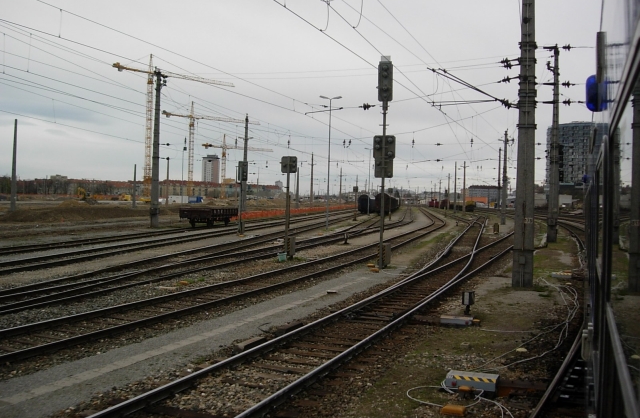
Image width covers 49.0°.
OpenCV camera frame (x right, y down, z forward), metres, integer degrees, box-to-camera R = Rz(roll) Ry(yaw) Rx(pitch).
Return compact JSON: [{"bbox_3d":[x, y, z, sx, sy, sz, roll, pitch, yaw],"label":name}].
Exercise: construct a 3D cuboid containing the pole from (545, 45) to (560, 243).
[{"bbox_3d":[17.355,-4.811,52.000,0.850,14.600,0.800,2,1,20],"label":"pole"}]

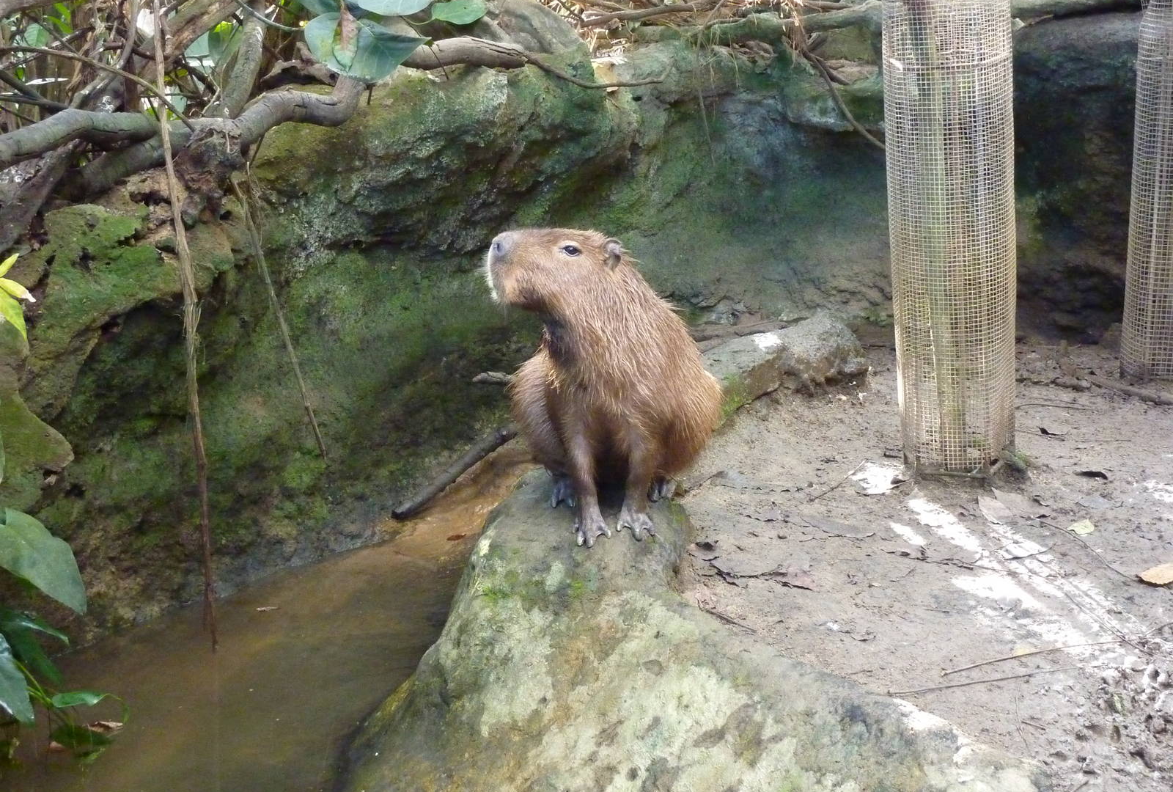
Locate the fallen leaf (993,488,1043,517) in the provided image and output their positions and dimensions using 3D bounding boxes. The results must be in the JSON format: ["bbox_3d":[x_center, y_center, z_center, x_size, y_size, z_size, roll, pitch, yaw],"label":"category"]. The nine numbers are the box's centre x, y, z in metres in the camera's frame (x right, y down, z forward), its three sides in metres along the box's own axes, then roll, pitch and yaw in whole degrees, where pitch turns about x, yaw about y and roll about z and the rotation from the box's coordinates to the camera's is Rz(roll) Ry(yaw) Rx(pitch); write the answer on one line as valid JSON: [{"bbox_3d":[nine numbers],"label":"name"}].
[{"bbox_3d":[0.865,0.214,3.759,0.078,0.018,0.164,-11,22,-23],"label":"fallen leaf"}]

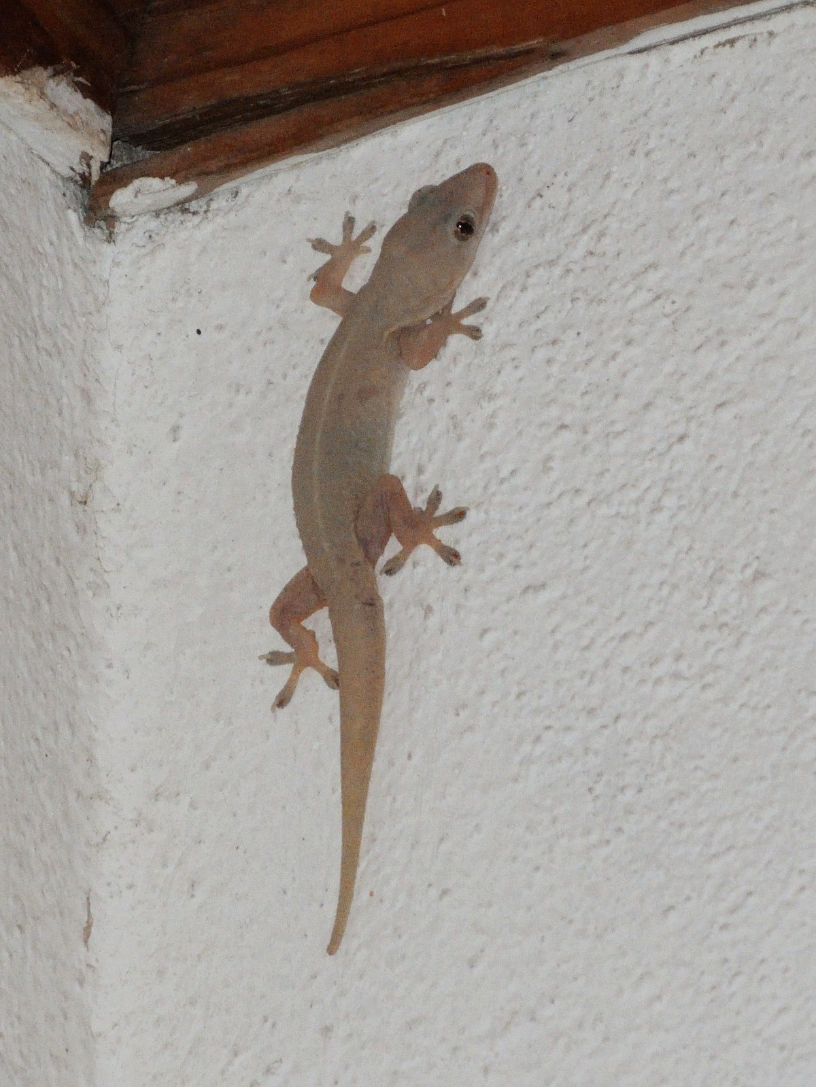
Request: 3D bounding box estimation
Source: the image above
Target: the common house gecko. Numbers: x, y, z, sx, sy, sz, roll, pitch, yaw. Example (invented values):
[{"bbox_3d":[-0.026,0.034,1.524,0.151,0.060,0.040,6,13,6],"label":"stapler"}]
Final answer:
[{"bbox_3d":[-0.008,0.001,0.793,0.031,0.108,0.013,-10,-31,30],"label":"common house gecko"}]

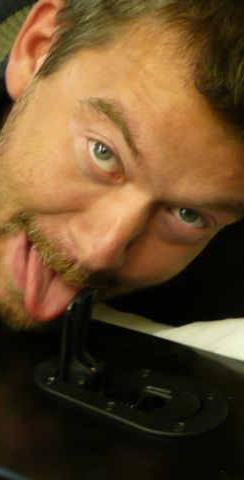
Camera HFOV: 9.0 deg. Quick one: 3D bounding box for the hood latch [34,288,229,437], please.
[{"bbox_3d":[0.003,0.063,0.894,0.127,0.068,0.058,17,33,34],"label":"hood latch"}]

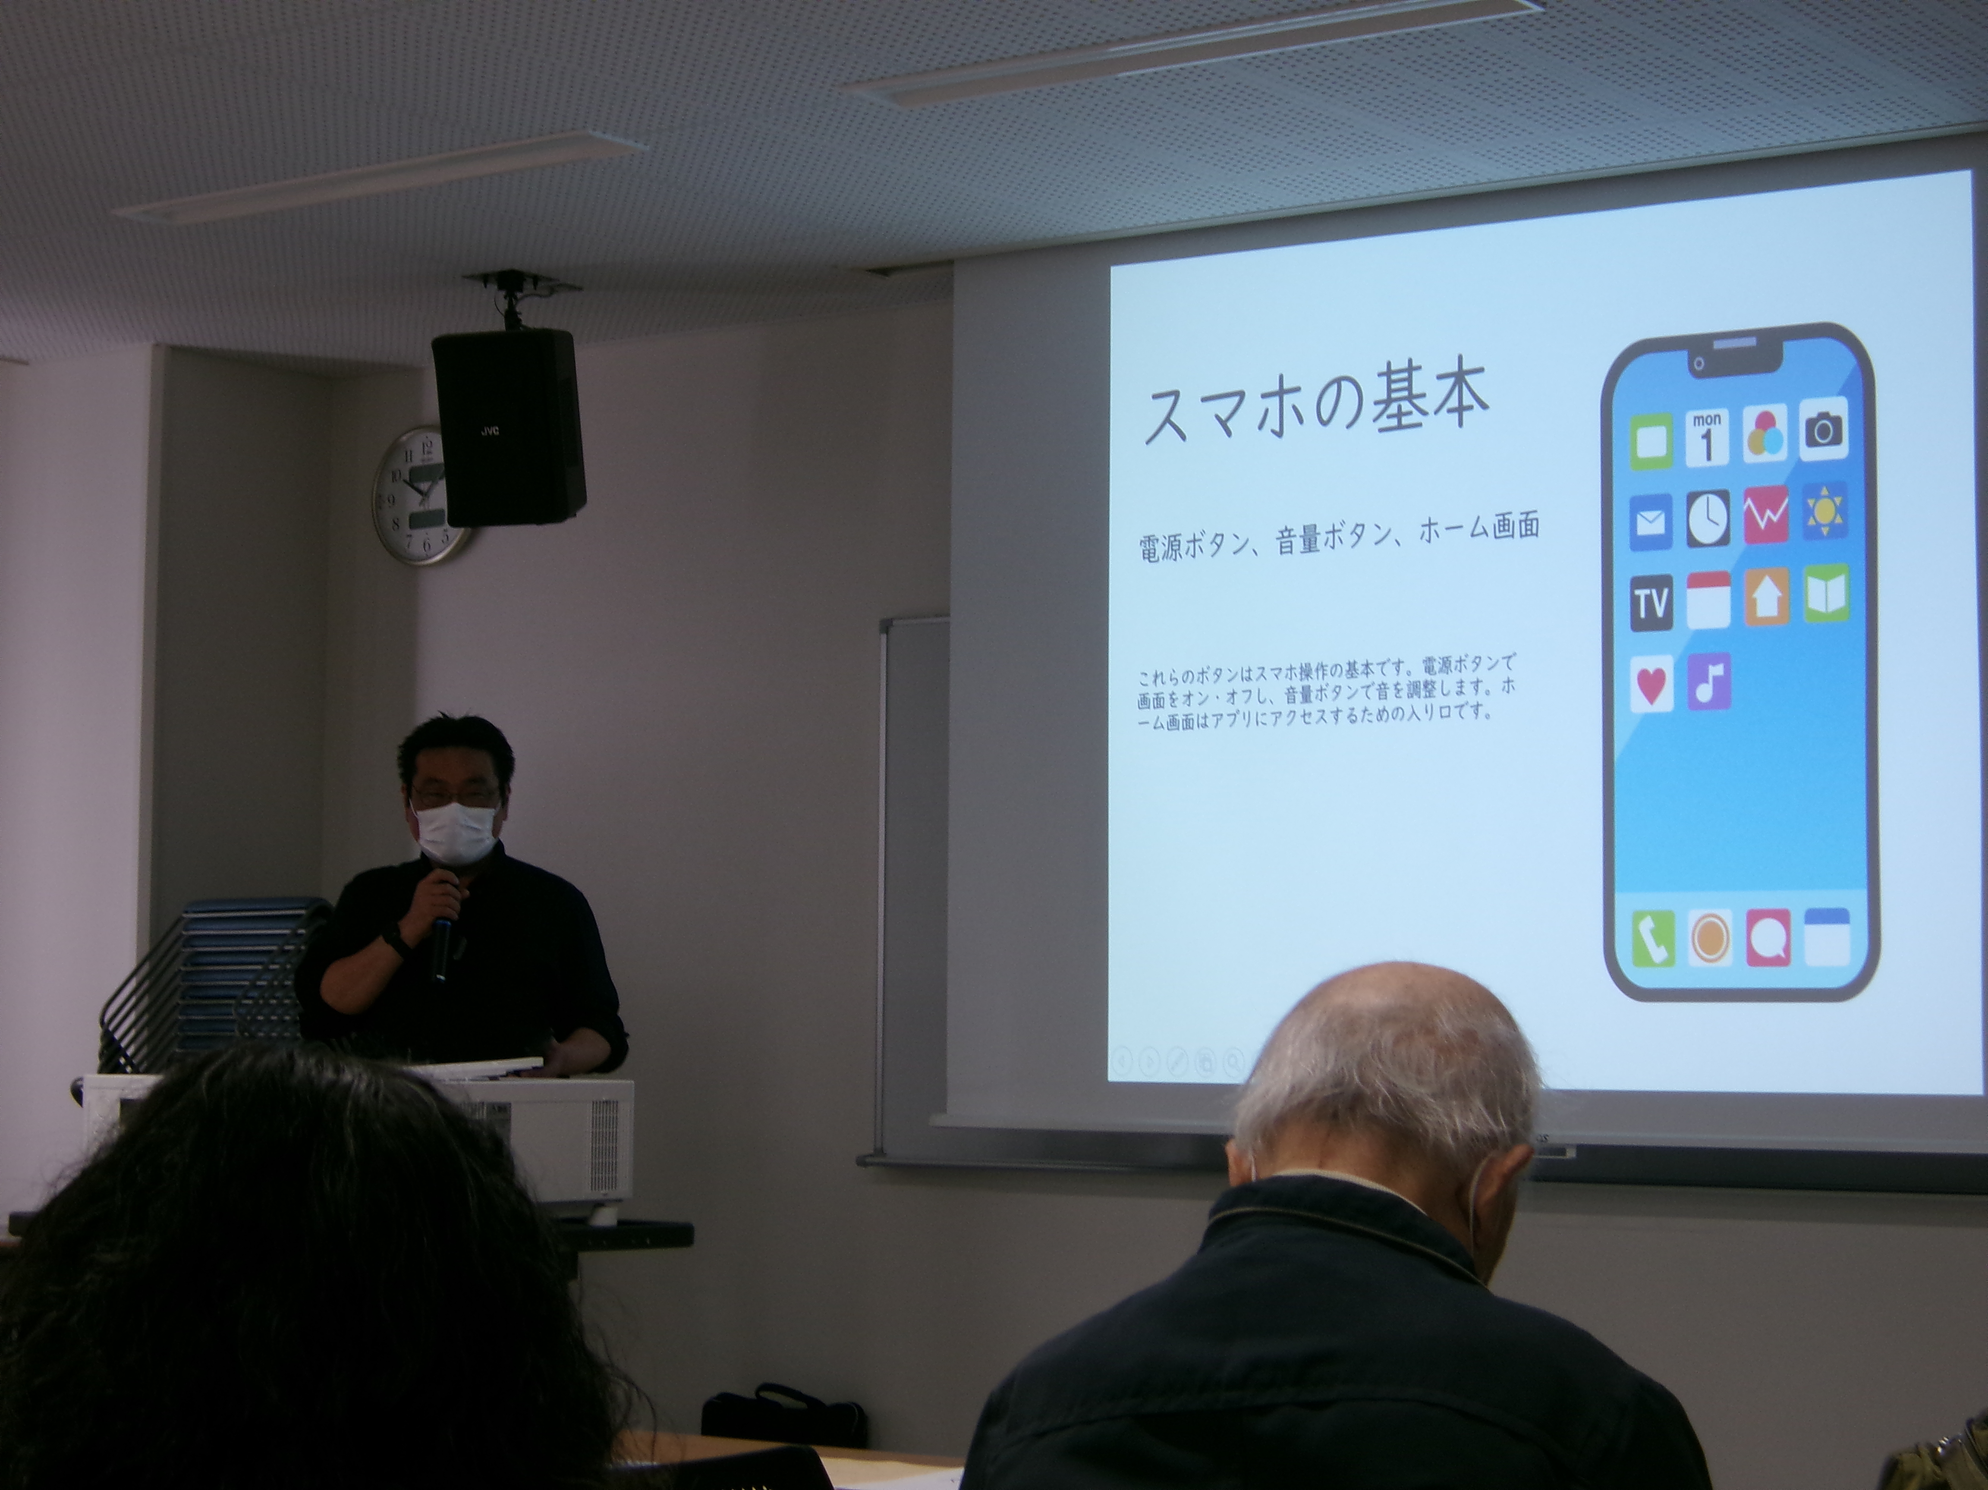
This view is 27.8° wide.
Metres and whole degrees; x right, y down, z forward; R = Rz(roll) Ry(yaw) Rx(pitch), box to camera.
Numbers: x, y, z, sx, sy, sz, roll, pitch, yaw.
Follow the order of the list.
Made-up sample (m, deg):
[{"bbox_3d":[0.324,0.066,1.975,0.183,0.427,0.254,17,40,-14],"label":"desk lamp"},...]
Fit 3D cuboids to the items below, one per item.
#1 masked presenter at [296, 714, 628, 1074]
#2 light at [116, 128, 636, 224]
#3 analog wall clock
[{"bbox_3d":[-0.912,0.808,6.890,0.570,1.720,0.400,1,-4,-5],"label":"masked presenter"},{"bbox_3d":[-1.191,-1.106,7.678,1.265,0.070,0.175,-2,-5,36],"label":"light"},{"bbox_3d":[-1.378,-0.605,9.757,0.345,0.345,0.050,-2,-5,35],"label":"analog wall clock"}]

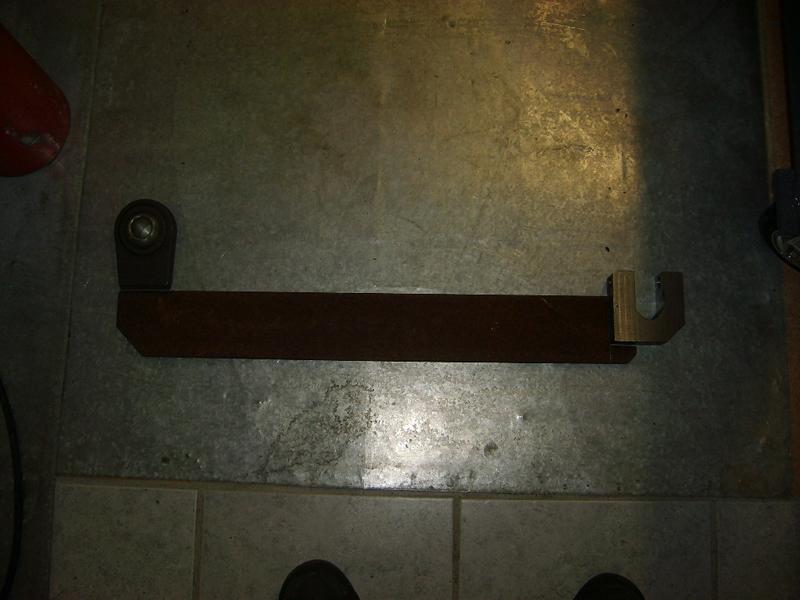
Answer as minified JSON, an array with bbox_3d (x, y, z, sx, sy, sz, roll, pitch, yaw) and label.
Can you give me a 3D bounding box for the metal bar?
[{"bbox_3d":[-0.030,0.035,1.016,0.645,0.020,0.084,1,80,0],"label":"metal bar"}]

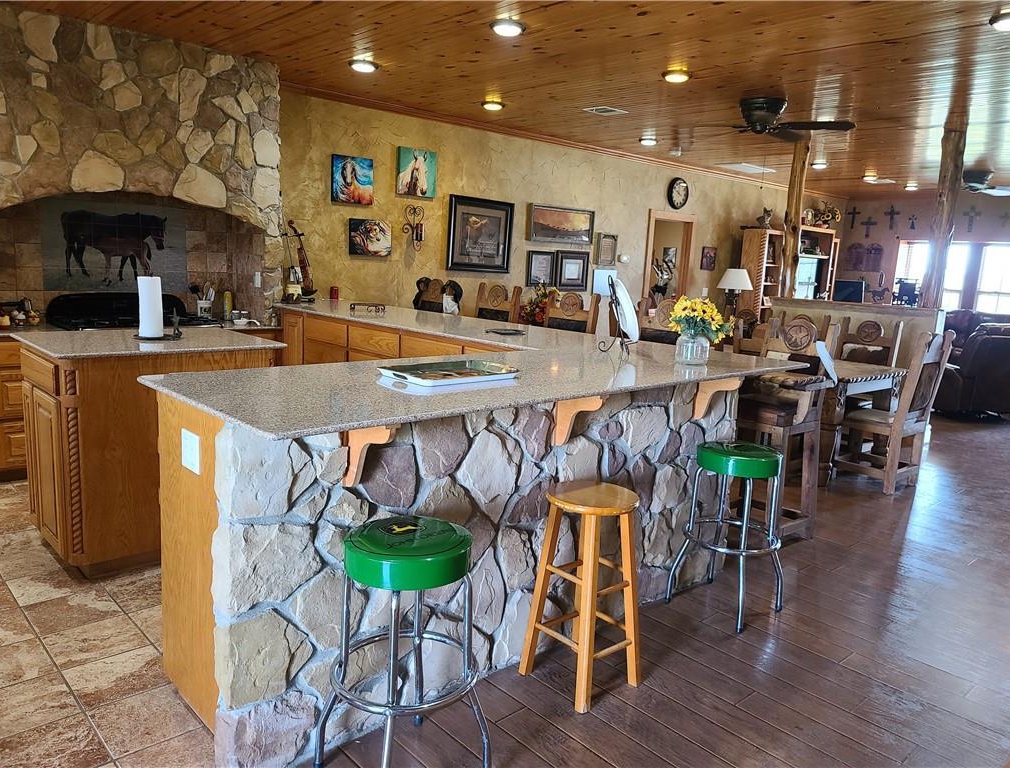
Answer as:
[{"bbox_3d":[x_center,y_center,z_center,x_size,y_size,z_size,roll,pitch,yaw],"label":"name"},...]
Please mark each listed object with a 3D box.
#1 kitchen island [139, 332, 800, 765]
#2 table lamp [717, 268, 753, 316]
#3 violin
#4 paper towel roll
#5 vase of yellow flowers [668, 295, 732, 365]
[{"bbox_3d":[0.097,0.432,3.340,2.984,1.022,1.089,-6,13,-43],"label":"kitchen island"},{"bbox_3d":[3.049,-1.138,9.818,0.470,0.780,0.470,-6,14,-43],"label":"table lamp"},{"bbox_3d":[-1.628,-1.021,5.916,0.100,0.590,0.205,-14,14,-13],"label":"violin"},{"bbox_3d":[-1.756,-0.379,3.660,0.125,0.300,0.125,-6,14,-43],"label":"paper towel roll"},{"bbox_3d":[0.928,-0.260,3.530,0.290,0.330,0.280,-6,13,-43],"label":"vase of yellow flowers"}]

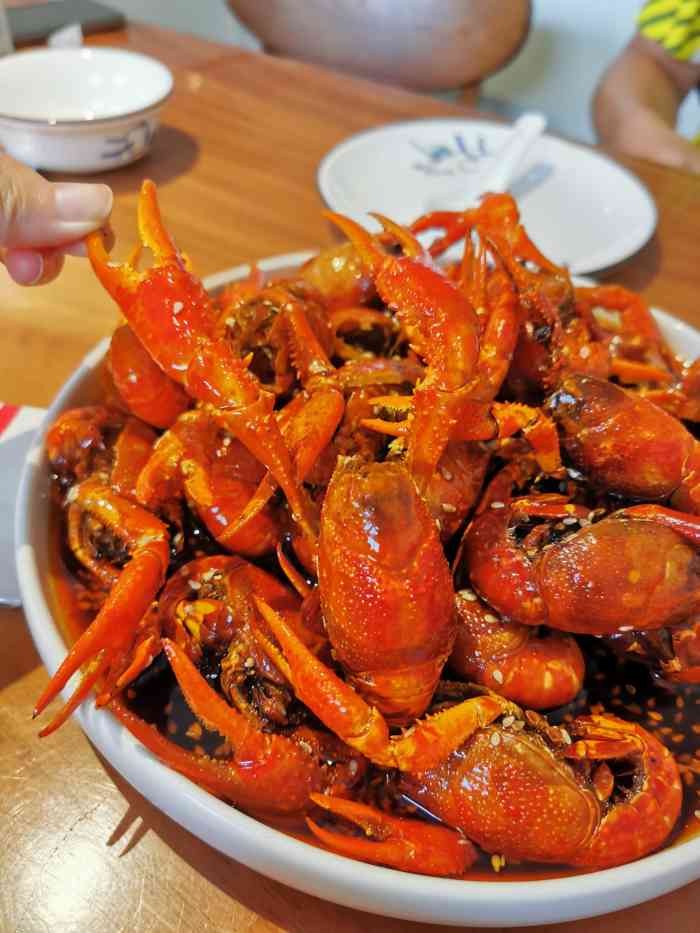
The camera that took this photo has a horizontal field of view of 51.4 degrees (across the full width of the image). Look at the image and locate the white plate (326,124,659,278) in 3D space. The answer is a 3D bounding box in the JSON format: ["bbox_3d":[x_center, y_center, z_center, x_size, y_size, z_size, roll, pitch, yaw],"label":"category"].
[{"bbox_3d":[0.081,-0.160,0.445,0.202,0.023,0.202,2,47,-3],"label":"white plate"}]

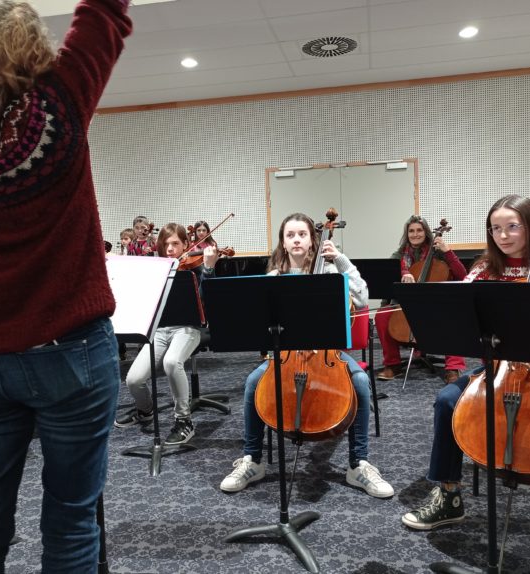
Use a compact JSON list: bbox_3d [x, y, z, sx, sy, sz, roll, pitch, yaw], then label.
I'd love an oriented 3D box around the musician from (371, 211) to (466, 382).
[{"bbox_3d":[1.226,0.052,4.848,0.640,1.240,0.760,0,5,22],"label":"musician"}]

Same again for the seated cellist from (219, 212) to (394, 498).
[{"bbox_3d":[0.203,0.263,2.985,0.720,1.235,0.710,-2,5,10],"label":"seated cellist"}]

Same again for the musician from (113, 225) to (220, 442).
[{"bbox_3d":[-0.566,0.226,3.807,0.640,1.230,0.760,-1,5,20],"label":"musician"}]

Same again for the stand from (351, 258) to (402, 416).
[{"bbox_3d":[0.663,0.293,4.044,0.500,0.950,0.440,0,5,23],"label":"stand"}]

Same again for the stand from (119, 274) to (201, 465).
[{"bbox_3d":[-0.573,0.399,3.155,0.500,1.000,0.430,-1,5,11],"label":"stand"}]

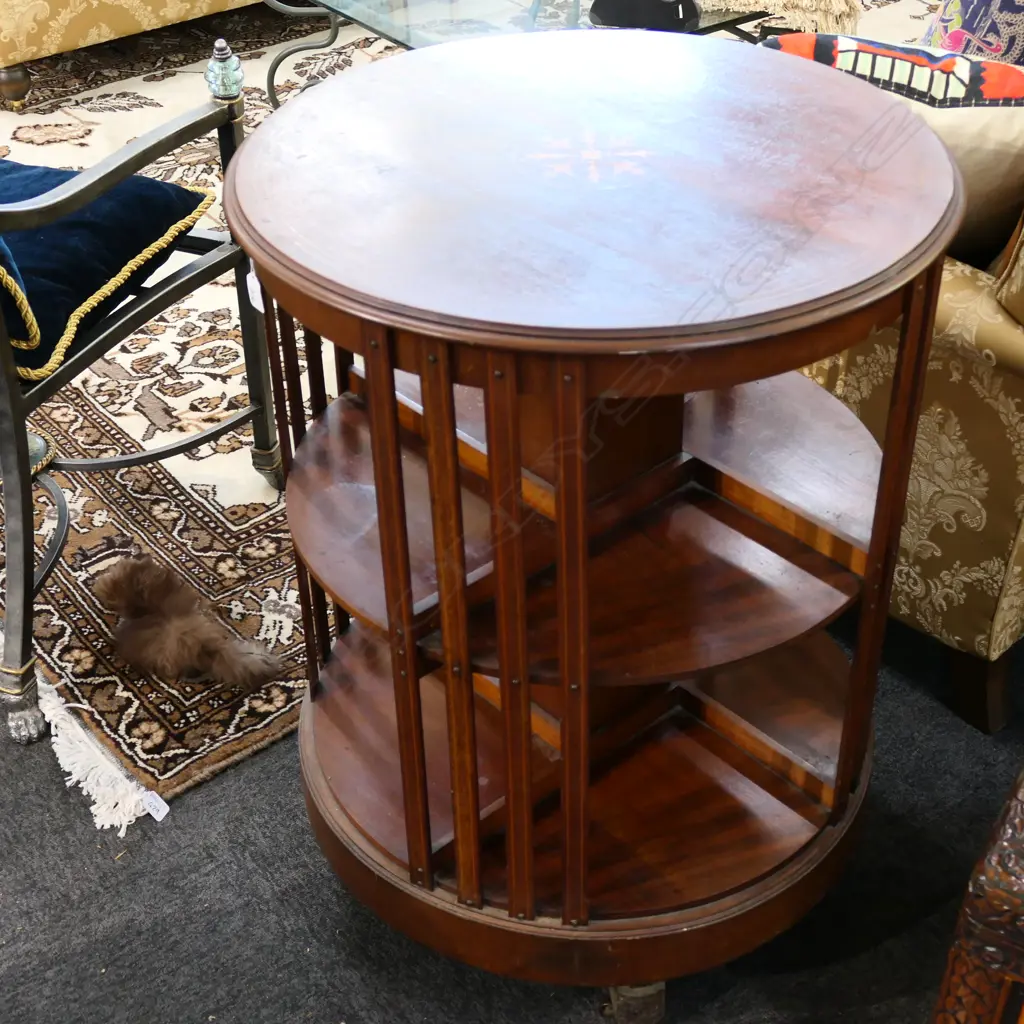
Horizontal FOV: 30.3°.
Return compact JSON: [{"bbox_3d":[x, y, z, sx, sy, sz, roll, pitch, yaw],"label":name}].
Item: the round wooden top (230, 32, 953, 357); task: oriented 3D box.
[{"bbox_3d":[0.069,-0.298,1.629,0.634,0.021,0.634,-1,35,0],"label":"round wooden top"}]

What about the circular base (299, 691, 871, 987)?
[{"bbox_3d":[0.084,0.259,2.125,0.630,0.080,0.630,-1,35,1],"label":"circular base"}]

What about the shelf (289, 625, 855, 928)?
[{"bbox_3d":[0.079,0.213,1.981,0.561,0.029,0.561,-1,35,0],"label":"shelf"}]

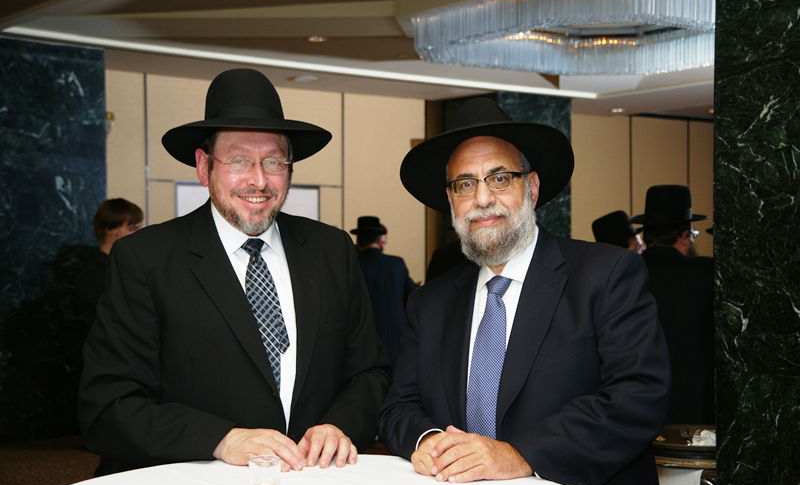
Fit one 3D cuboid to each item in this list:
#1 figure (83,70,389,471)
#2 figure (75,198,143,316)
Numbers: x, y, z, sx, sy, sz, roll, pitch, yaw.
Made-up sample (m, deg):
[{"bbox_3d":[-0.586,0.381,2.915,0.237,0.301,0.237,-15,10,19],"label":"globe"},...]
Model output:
[{"bbox_3d":[-0.320,0.590,2.420,0.620,1.820,0.500,0,0,-20],"label":"figure"},{"bbox_3d":[-1.210,0.660,5.200,0.380,1.690,0.480,0,0,-35],"label":"figure"}]

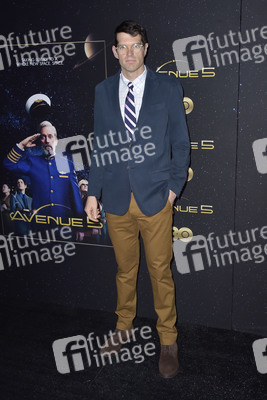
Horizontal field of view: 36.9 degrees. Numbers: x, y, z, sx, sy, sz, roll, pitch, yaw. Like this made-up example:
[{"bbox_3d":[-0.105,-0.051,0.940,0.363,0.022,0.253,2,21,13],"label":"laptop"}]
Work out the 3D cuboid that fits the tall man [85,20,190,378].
[{"bbox_3d":[0.029,0.013,2.264,0.570,1.900,0.380,3,13,20],"label":"tall man"}]

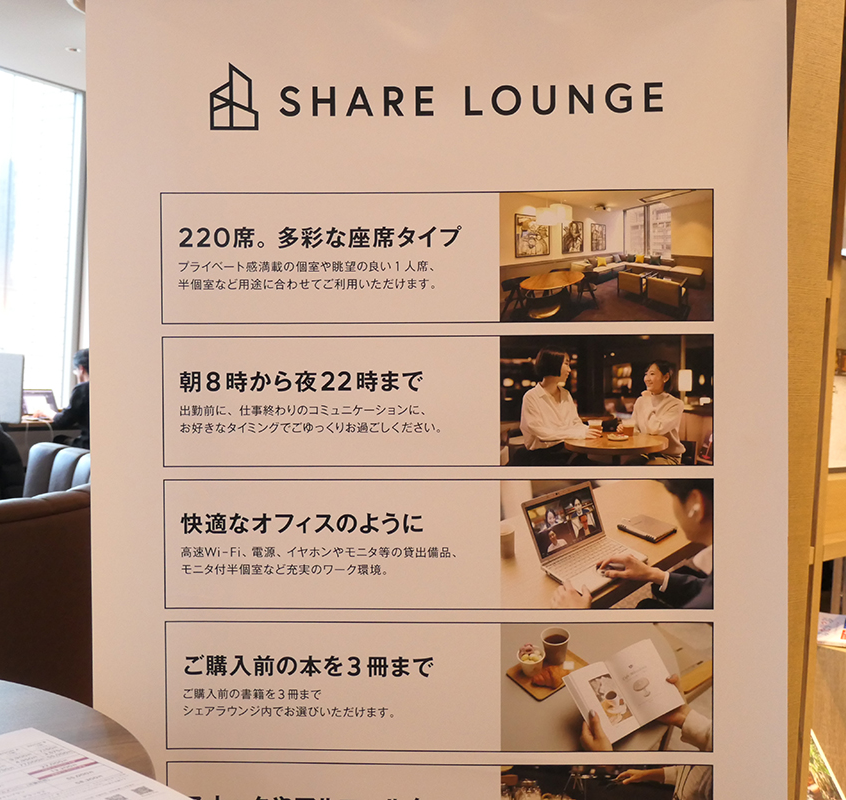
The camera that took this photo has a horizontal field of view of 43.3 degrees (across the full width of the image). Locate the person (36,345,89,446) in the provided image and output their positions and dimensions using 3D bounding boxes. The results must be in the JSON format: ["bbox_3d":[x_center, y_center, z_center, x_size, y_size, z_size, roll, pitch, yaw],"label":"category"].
[{"bbox_3d":[-2.351,0.260,7.464,0.680,1.251,0.510,4,2,34],"label":"person"}]

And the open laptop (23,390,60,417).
[{"bbox_3d":[-2.810,0.017,7.799,0.012,0.198,0.299,-28,-16,31],"label":"open laptop"}]

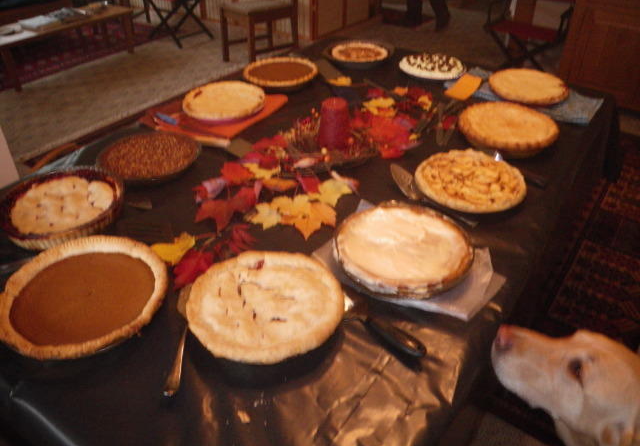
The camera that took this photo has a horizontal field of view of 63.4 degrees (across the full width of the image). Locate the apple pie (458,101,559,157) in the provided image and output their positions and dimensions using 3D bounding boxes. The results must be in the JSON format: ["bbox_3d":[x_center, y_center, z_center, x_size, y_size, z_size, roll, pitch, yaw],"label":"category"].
[{"bbox_3d":[0.518,-0.260,1.437,0.265,0.060,0.265,2,36,0],"label":"apple pie"}]

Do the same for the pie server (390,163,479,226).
[{"bbox_3d":[0.258,-0.072,1.189,0.070,0.030,0.292,-14,39,-21],"label":"pie server"}]

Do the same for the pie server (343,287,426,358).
[{"bbox_3d":[0.068,0.145,0.863,0.265,0.045,0.060,29,43,32],"label":"pie server"}]

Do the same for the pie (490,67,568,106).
[{"bbox_3d":[0.677,-0.439,1.696,0.250,0.048,0.250,2,36,0],"label":"pie"}]

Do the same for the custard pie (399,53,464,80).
[{"bbox_3d":[0.398,-0.560,1.859,0.237,0.050,0.237,2,36,0],"label":"custard pie"}]

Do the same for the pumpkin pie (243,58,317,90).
[{"bbox_3d":[-0.132,-0.502,1.756,0.249,0.048,0.249,2,36,0],"label":"pumpkin pie"}]

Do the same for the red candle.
[{"bbox_3d":[0.040,-0.261,1.352,0.074,0.115,0.074,2,36,0],"label":"red candle"}]

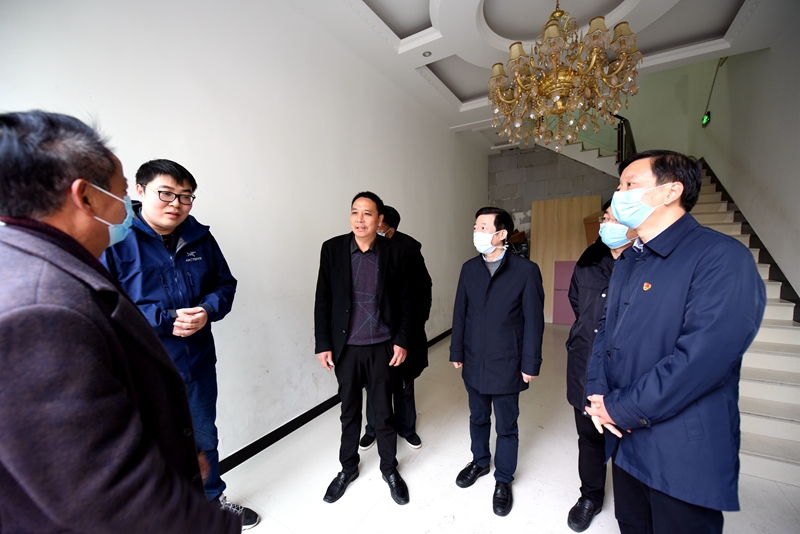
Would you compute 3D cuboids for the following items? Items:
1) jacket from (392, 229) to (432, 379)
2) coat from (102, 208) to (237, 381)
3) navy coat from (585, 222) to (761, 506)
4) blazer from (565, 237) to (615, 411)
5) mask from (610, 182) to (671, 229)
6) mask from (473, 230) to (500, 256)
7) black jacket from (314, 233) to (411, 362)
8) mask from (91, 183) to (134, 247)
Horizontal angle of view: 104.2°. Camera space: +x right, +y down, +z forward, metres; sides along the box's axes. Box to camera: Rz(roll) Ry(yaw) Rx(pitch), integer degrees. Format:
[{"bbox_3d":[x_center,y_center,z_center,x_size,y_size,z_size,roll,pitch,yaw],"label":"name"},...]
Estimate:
[{"bbox_3d":[-0.060,0.268,2.280,0.570,1.055,0.340,-1,4,2],"label":"jacket"},{"bbox_3d":[-1.010,0.104,1.390,0.420,0.730,0.580,2,5,38],"label":"coat"},{"bbox_3d":[0.960,0.281,1.140,0.430,0.920,0.560,0,4,13],"label":"navy coat"},{"bbox_3d":[1.130,0.278,1.600,0.370,0.880,0.580,-3,4,-26],"label":"blazer"},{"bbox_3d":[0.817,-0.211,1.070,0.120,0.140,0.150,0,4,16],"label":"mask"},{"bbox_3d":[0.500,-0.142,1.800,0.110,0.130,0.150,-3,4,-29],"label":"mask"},{"bbox_3d":[-0.210,0.169,1.870,0.570,0.760,0.300,-1,4,0],"label":"black jacket"},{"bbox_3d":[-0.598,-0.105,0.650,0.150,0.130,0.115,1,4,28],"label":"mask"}]

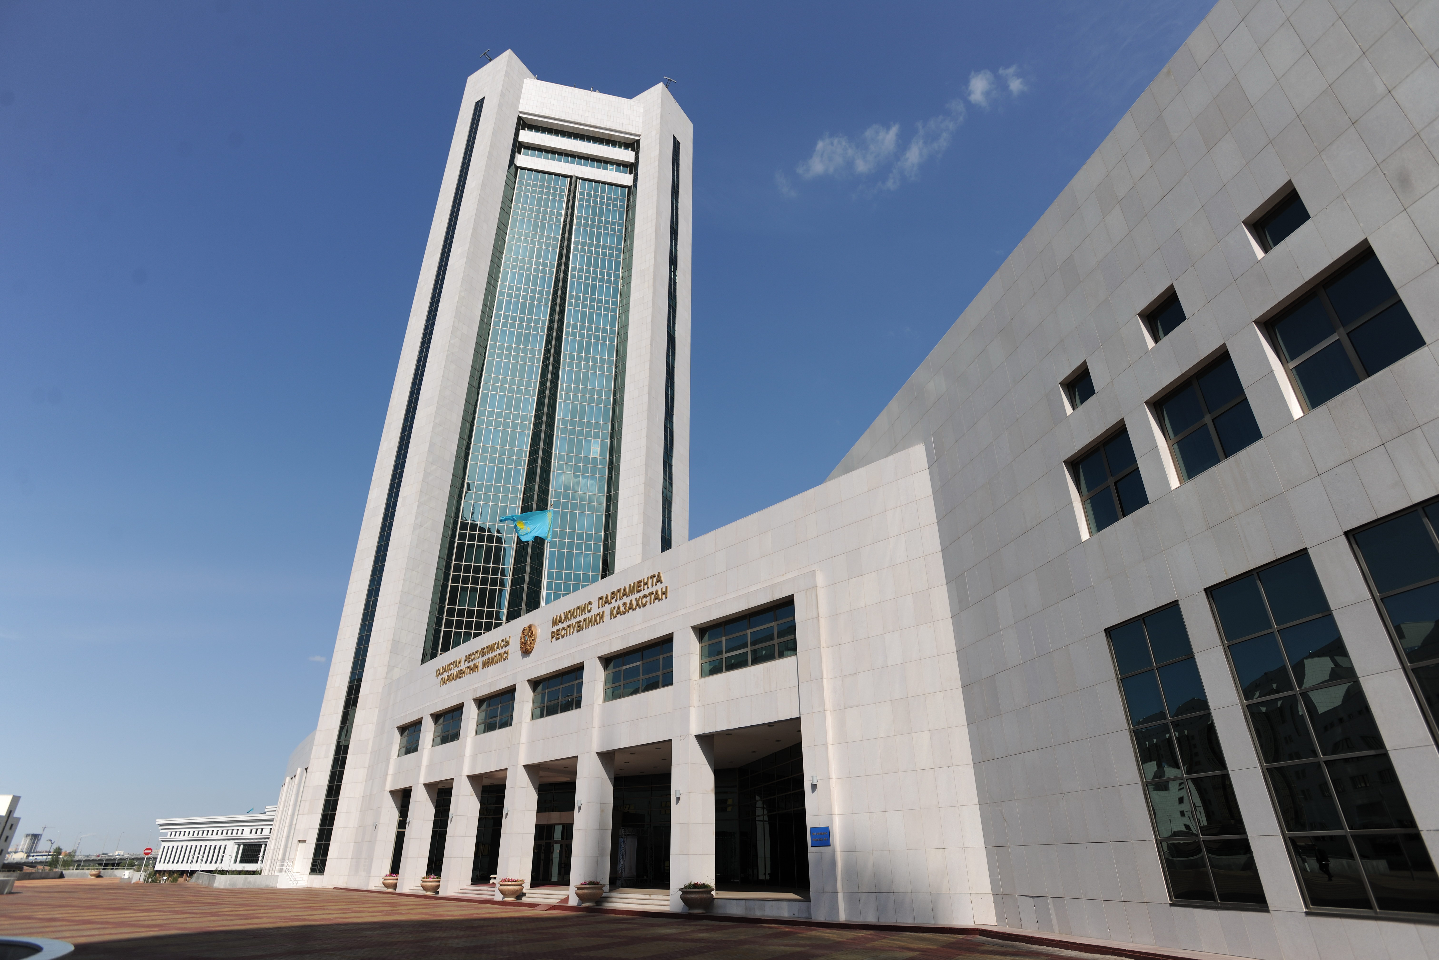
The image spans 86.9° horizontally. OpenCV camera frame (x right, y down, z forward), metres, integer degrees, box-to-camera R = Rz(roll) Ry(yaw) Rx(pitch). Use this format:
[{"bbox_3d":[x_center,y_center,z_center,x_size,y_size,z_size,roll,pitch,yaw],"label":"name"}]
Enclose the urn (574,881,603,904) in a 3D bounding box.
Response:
[{"bbox_3d":[-4.861,15.483,28.472,1.121,0.760,1.121,4,-27,-8],"label":"urn"}]

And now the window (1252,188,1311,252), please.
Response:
[{"bbox_3d":[9.987,-4.538,13.424,0.200,0.925,1.010,7,-28,-13],"label":"window"}]

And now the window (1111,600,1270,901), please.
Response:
[{"bbox_3d":[8.583,5.043,14.201,0.200,5.130,2.068,7,-28,-13],"label":"window"}]

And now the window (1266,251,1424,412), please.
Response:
[{"bbox_3d":[10.004,-2.348,12.237,0.200,2.076,2.083,7,-28,-13],"label":"window"}]

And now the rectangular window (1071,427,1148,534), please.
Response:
[{"bbox_3d":[8.384,0.056,16.078,0.200,1.950,1.989,6,-28,-12],"label":"rectangular window"}]

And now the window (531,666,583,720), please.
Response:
[{"bbox_3d":[-7.688,10.348,36.547,0.200,2.040,4.947,23,-35,-37],"label":"window"}]

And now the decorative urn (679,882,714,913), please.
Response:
[{"bbox_3d":[-0.723,13.105,23.844,1.102,0.760,1.102,0,-27,-2],"label":"decorative urn"}]

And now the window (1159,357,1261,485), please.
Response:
[{"bbox_3d":[9.343,-1.144,14.543,0.200,2.047,2.057,7,-28,-13],"label":"window"}]

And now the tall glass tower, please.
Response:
[{"bbox_3d":[-18.748,-4.666,82.778,27.690,86.190,27.690,6,-28,-13],"label":"tall glass tower"}]

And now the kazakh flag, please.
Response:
[{"bbox_3d":[-11.001,2.599,43.332,2.900,1.900,0.650,0,-28,0],"label":"kazakh flag"}]

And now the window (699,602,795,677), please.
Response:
[{"bbox_3d":[1.126,5.869,27.346,0.200,1.950,5.089,24,-36,-39],"label":"window"}]

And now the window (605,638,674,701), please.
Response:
[{"bbox_3d":[-3.378,8.150,32.361,0.200,2.040,4.947,23,-35,-37],"label":"window"}]

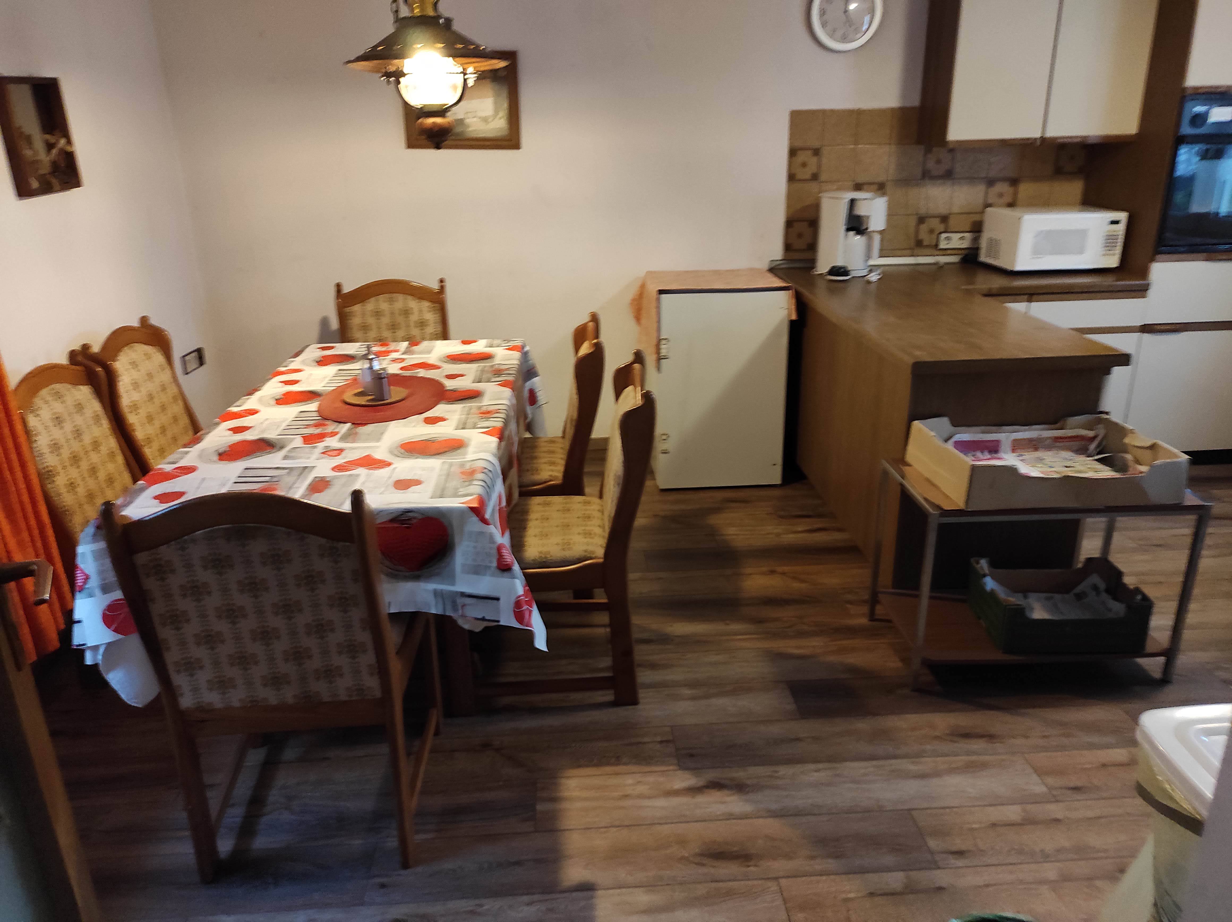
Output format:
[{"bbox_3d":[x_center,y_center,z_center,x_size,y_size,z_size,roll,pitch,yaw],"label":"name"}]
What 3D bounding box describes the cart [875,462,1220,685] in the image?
[{"bbox_3d":[1.150,0.299,2.515,0.722,0.527,0.410,-2,20,-2],"label":"cart"}]

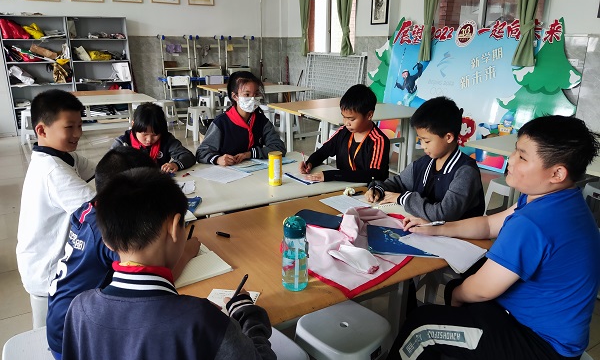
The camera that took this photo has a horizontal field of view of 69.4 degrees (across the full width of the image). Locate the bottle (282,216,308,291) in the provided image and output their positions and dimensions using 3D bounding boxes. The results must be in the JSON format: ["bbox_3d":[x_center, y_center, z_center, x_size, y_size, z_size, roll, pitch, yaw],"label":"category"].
[{"bbox_3d":[-0.012,0.224,1.322,0.073,0.226,0.068,0,18,0],"label":"bottle"}]

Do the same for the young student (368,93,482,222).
[{"bbox_3d":[0.630,0.214,2.165,0.550,1.220,0.450,-10,21,-28],"label":"young student"}]

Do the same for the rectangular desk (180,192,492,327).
[{"bbox_3d":[0.095,0.572,1.863,1.201,0.730,0.790,-11,21,-30],"label":"rectangular desk"}]

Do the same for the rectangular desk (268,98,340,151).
[{"bbox_3d":[0.313,-0.554,5.288,1.201,0.730,0.745,-11,21,-31],"label":"rectangular desk"}]

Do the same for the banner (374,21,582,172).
[{"bbox_3d":[1.918,-1.185,5.706,0.200,1.690,3.499,-3,17,-26],"label":"banner"}]

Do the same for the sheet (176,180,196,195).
[{"bbox_3d":[-0.617,0.042,2.295,0.190,0.006,0.200,-3,18,-9],"label":"sheet"}]

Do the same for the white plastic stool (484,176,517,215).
[{"bbox_3d":[1.600,0.244,3.301,0.330,0.455,0.300,-10,21,-28],"label":"white plastic stool"}]

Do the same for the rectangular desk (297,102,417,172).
[{"bbox_3d":[0.723,-0.367,4.726,1.229,0.735,0.882,-8,20,-24],"label":"rectangular desk"}]

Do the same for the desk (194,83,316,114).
[{"bbox_3d":[-0.747,-1.083,6.895,1.254,0.730,1.482,-11,21,-29],"label":"desk"}]

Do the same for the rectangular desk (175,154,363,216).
[{"bbox_3d":[-0.307,0.358,2.514,1.201,0.730,0.752,-11,21,-30],"label":"rectangular desk"}]

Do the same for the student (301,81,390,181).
[{"bbox_3d":[0.314,0.089,2.508,0.480,1.230,0.580,14,23,38],"label":"student"}]

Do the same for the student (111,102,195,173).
[{"bbox_3d":[-0.856,0.098,2.605,0.500,1.150,0.580,-6,19,-19],"label":"student"}]

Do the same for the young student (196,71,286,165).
[{"bbox_3d":[-0.349,-0.034,2.837,0.520,1.260,0.580,-6,19,-17],"label":"young student"}]

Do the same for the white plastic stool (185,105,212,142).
[{"bbox_3d":[-1.570,-0.853,6.636,0.310,0.455,0.310,17,25,42],"label":"white plastic stool"}]

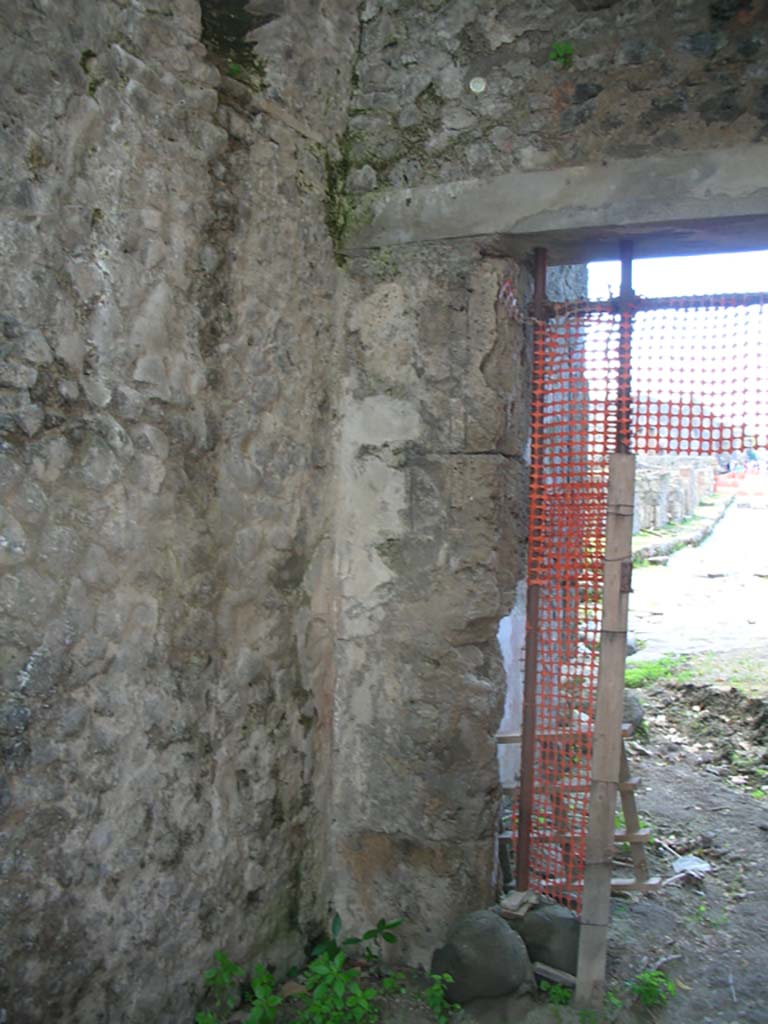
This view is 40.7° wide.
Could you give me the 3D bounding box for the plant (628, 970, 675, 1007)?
[{"bbox_3d":[0.786,1.391,3.030,0.130,0.100,0.120,2,3,11],"label":"plant"}]

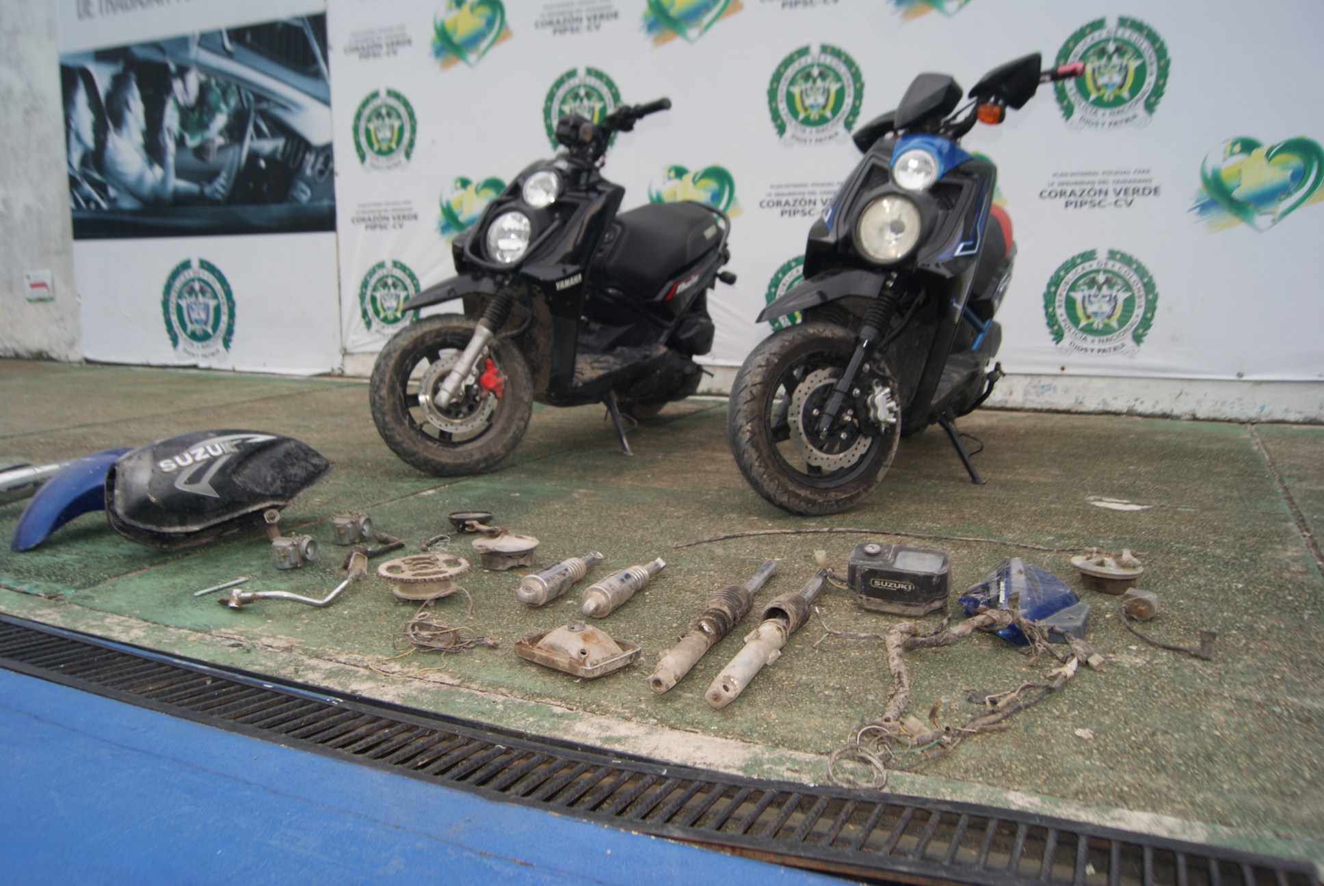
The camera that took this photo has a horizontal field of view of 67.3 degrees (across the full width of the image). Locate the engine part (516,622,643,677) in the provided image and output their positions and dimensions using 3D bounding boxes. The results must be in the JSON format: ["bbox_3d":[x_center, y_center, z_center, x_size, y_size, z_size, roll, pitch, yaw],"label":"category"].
[{"bbox_3d":[-0.129,0.296,1.507,0.157,0.058,0.124,8,12,40],"label":"engine part"}]

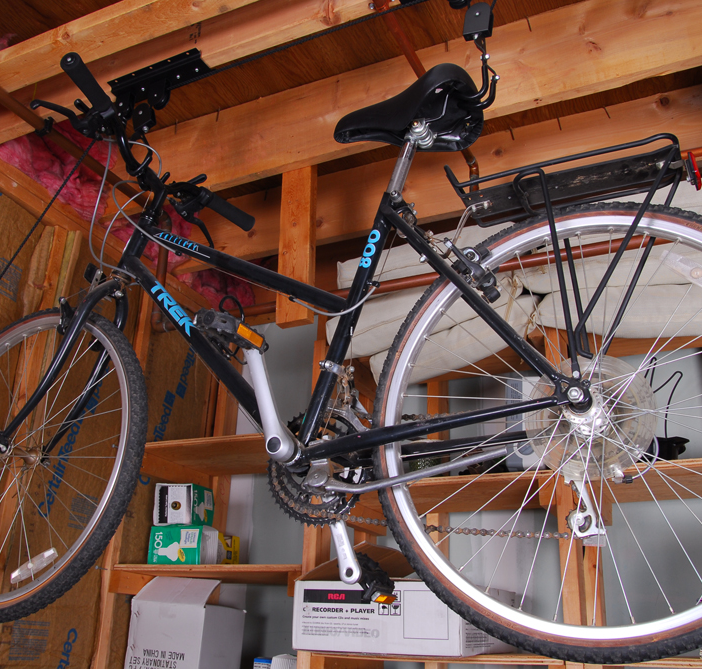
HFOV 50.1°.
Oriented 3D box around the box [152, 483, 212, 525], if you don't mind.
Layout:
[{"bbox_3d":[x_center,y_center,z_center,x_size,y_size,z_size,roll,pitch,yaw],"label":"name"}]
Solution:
[{"bbox_3d":[-0.495,0.524,2.274,0.135,0.120,0.125,-8,-24,24],"label":"box"}]

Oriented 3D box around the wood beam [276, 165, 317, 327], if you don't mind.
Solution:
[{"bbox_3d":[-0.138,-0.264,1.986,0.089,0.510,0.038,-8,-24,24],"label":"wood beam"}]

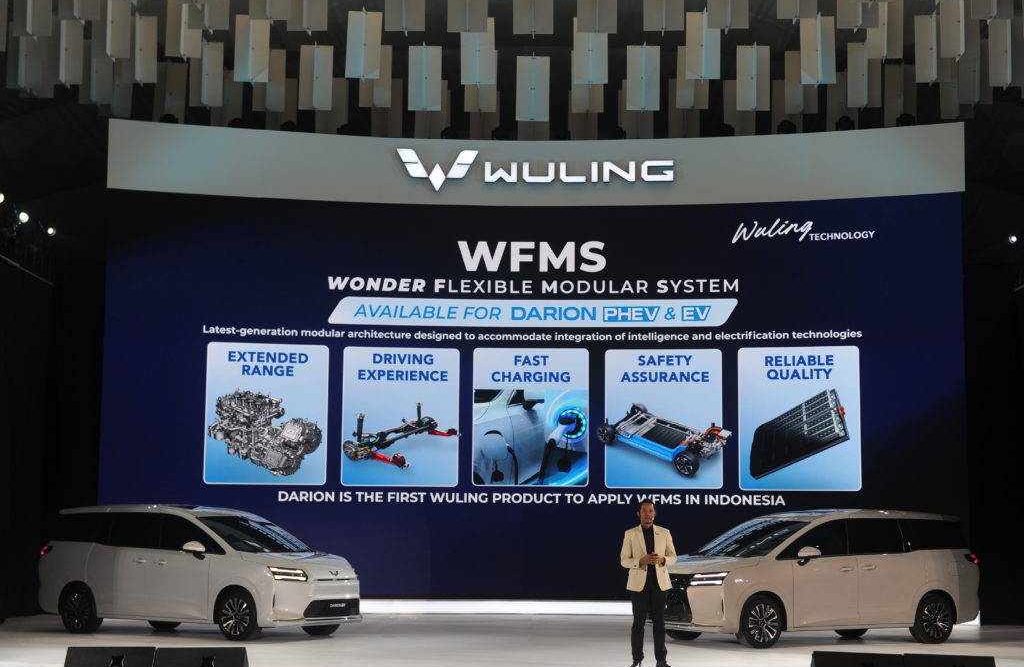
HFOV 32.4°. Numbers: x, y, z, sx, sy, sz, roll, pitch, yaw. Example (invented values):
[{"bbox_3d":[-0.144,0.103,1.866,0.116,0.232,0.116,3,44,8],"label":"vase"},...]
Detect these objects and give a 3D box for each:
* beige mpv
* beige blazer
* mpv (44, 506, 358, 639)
[{"bbox_3d":[3.961,3.204,23.378,4.900,1.760,1.890,4,-8,-30],"label":"beige mpv"},{"bbox_3d":[1.404,2.304,18.125,0.560,0.700,0.350,1,-7,-2],"label":"beige blazer"},{"bbox_3d":[-4.267,3.229,24.070,4.900,1.760,1.890,-4,-8,33],"label":"mpv"}]

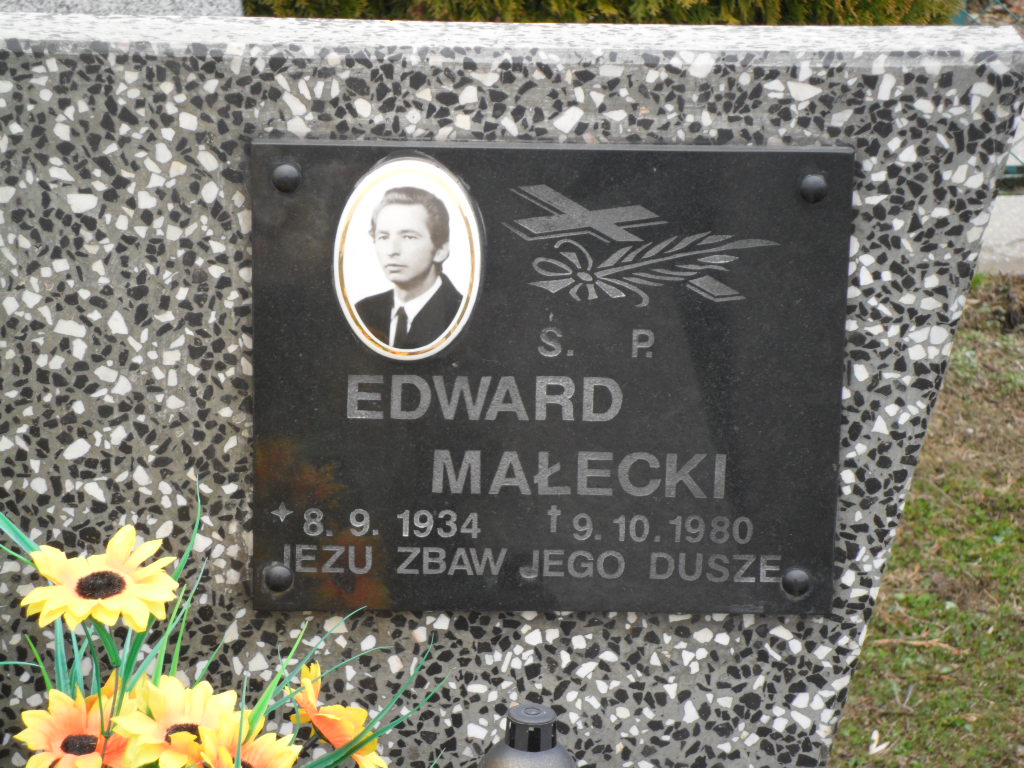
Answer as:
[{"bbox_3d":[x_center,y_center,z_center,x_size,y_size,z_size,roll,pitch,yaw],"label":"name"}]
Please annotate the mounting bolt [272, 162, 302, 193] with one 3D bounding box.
[{"bbox_3d":[-0.162,-0.147,2.288,0.021,0.021,0.010,1,15,-2],"label":"mounting bolt"}]

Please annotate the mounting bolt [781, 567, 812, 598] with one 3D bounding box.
[{"bbox_3d":[0.212,0.149,2.381,0.021,0.021,0.010,1,15,-2],"label":"mounting bolt"}]

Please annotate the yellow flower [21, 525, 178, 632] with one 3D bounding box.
[{"bbox_3d":[-0.285,0.135,2.209,0.108,0.040,0.108,-8,35,0],"label":"yellow flower"}]

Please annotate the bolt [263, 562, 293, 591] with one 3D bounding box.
[{"bbox_3d":[-0.173,0.144,2.366,0.021,0.021,0.010,1,15,-2],"label":"bolt"}]

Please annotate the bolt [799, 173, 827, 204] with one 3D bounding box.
[{"bbox_3d":[0.217,-0.141,2.303,0.021,0.021,0.010,1,15,-2],"label":"bolt"}]

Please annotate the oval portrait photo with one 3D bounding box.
[{"bbox_3d":[-0.075,-0.091,2.307,0.108,0.152,0.008,1,15,-2],"label":"oval portrait photo"}]

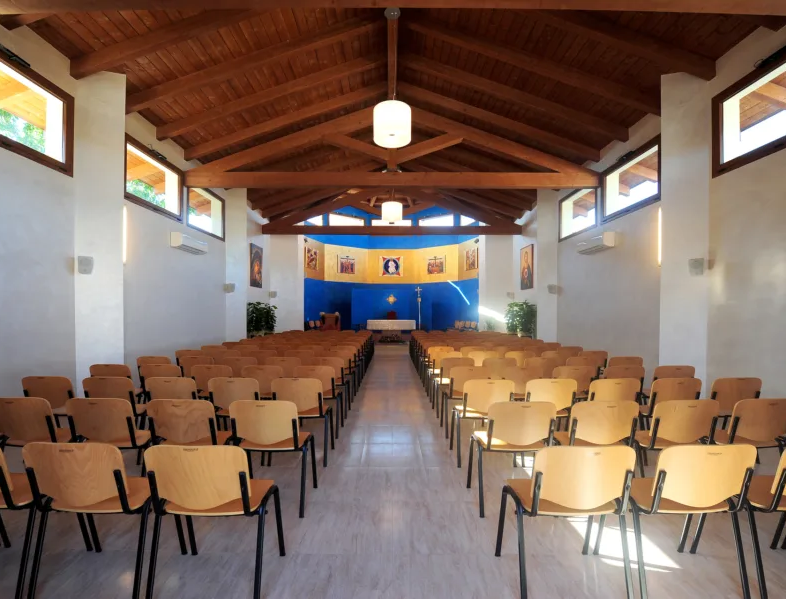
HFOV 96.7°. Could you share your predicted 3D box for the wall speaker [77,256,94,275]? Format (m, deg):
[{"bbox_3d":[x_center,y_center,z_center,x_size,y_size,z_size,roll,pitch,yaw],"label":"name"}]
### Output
[{"bbox_3d":[-3.688,-0.408,4.200,0.170,0.225,0.160,2,-3,-40],"label":"wall speaker"}]

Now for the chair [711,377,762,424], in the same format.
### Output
[{"bbox_3d":[3.185,1.148,3.499,0.535,0.815,0.500,0,-2,-4],"label":"chair"}]

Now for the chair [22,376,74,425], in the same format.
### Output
[{"bbox_3d":[-3.185,1.147,3.484,0.535,0.815,0.500,0,-2,4],"label":"chair"}]

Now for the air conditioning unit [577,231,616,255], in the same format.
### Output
[{"bbox_3d":[4.480,-1.224,7.720,0.230,0.310,1.000,0,-2,0],"label":"air conditioning unit"}]

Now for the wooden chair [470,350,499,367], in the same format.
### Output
[{"bbox_3d":[1.432,1.219,5.706,0.530,0.800,0.510,0,-2,0],"label":"wooden chair"}]

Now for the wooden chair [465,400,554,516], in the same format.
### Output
[{"bbox_3d":[0.872,1.094,2.568,0.530,0.800,0.510,0,-2,0],"label":"wooden chair"}]

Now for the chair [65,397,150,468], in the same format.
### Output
[{"bbox_3d":[-1.985,1.094,2.568,0.530,0.800,0.510,0,-2,0],"label":"chair"}]

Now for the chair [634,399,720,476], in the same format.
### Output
[{"bbox_3d":[2.035,1.119,2.621,0.540,0.815,0.500,0,-2,0],"label":"chair"}]

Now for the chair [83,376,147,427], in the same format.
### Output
[{"bbox_3d":[-2.648,1.153,3.451,0.540,0.815,0.500,0,-2,0],"label":"chair"}]

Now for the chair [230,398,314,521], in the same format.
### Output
[{"bbox_3d":[-0.897,1.119,2.621,0.540,0.815,0.500,0,-2,0],"label":"chair"}]

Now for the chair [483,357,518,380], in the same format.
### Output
[{"bbox_3d":[1.437,1.188,4.921,0.530,0.800,0.510,0,-2,0],"label":"chair"}]

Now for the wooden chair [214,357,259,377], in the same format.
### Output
[{"bbox_3d":[-2.025,1.188,4.921,0.530,0.800,0.510,0,-2,0],"label":"wooden chair"}]

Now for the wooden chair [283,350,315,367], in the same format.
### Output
[{"bbox_3d":[-1.491,1.247,5.777,0.540,0.815,0.500,0,-2,0],"label":"wooden chair"}]

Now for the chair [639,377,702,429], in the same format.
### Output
[{"bbox_3d":[2.613,1.151,3.411,0.540,0.815,0.500,0,-2,0],"label":"chair"}]

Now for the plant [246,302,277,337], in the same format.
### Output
[{"bbox_3d":[-4.060,0.899,10.800,0.950,1.620,0.900,0,-2,0],"label":"plant"}]

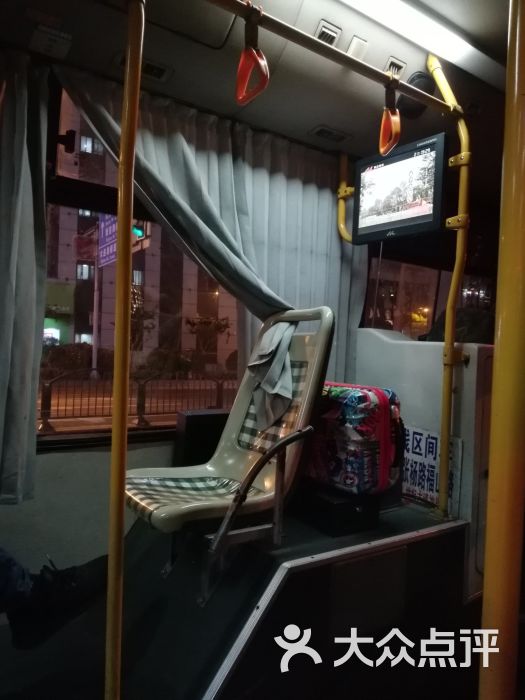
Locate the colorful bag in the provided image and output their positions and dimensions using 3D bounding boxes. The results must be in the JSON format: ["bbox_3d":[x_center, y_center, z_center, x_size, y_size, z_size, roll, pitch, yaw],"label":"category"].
[{"bbox_3d":[0.297,0.312,2.009,0.295,0.364,0.384,1,1,-35],"label":"colorful bag"}]

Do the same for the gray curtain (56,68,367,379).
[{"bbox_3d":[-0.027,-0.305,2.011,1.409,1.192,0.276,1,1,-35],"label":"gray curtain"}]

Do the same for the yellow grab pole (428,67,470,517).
[{"bbox_3d":[0.690,-0.261,1.978,0.074,1.763,0.177,1,1,-35],"label":"yellow grab pole"}]

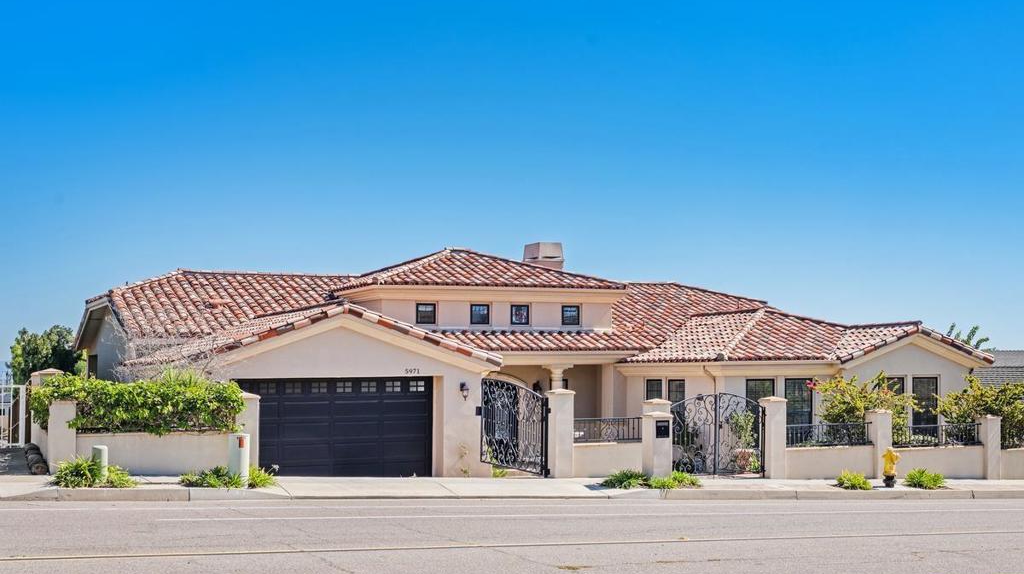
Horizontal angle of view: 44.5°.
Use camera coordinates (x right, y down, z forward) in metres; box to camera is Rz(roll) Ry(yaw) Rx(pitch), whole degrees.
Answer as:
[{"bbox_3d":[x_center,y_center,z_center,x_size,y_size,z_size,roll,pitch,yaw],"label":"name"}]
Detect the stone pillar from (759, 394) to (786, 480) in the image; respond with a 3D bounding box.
[{"bbox_3d":[6.830,3.927,32.740,0.530,2.105,0.530,1,-1,-23],"label":"stone pillar"}]

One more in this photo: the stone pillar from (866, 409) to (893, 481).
[{"bbox_3d":[9.987,4.264,34.063,0.520,1.854,0.520,1,-1,-23],"label":"stone pillar"}]

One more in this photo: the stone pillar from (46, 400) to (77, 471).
[{"bbox_3d":[-9.325,3.095,25.955,0.530,1.499,0.530,1,-1,-23],"label":"stone pillar"}]

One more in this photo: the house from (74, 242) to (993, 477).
[{"bbox_3d":[0.792,1.626,39.547,25.888,6.148,18.500,1,-1,-23],"label":"house"}]

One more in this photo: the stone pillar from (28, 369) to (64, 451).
[{"bbox_3d":[-11.337,2.935,30.536,0.660,1.890,0.660,1,-1,-23],"label":"stone pillar"}]

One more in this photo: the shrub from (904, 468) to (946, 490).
[{"bbox_3d":[10.769,4.973,32.579,0.853,0.495,0.766,1,-1,-23],"label":"shrub"}]

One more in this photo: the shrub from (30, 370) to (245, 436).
[{"bbox_3d":[-8.018,2.496,26.935,4.253,1.228,1.600,1,-1,-23],"label":"shrub"}]

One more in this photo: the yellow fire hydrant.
[{"bbox_3d":[9.755,4.637,32.151,0.425,1.028,0.360,1,-1,-23],"label":"yellow fire hydrant"}]

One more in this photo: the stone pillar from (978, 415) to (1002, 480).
[{"bbox_3d":[13.559,4.539,35.562,0.520,1.800,0.520,1,-1,-23],"label":"stone pillar"}]

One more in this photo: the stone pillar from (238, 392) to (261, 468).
[{"bbox_3d":[-5.810,3.211,27.432,0.520,1.793,0.520,1,-1,-23],"label":"stone pillar"}]

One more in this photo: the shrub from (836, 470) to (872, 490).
[{"bbox_3d":[8.676,4.850,31.689,0.711,0.456,0.638,1,-1,-23],"label":"shrub"}]

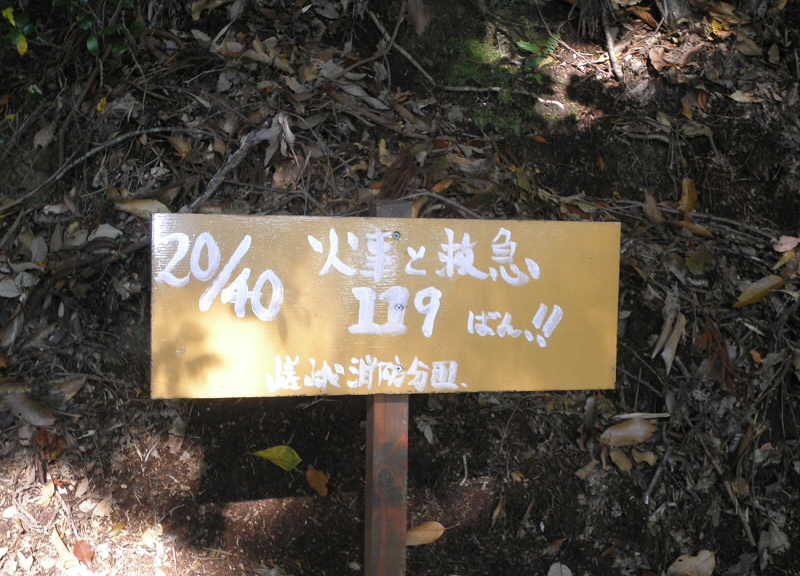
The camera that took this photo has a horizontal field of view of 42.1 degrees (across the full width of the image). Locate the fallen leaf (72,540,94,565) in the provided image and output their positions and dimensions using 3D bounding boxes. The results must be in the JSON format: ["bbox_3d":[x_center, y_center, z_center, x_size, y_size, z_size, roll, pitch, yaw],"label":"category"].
[{"bbox_3d":[-0.421,0.355,1.395,0.025,0.038,0.007,-17,-35,-12],"label":"fallen leaf"}]

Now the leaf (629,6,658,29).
[{"bbox_3d":[0.433,-0.483,1.846,0.066,0.026,0.014,41,-20,18],"label":"leaf"}]

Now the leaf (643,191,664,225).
[{"bbox_3d":[0.452,-0.146,1.844,0.027,0.075,0.018,-11,-28,-15],"label":"leaf"}]

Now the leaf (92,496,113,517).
[{"bbox_3d":[-0.415,0.302,1.448,0.019,0.035,0.010,38,-21,17],"label":"leaf"}]

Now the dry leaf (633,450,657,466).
[{"bbox_3d":[0.350,0.242,1.489,0.036,0.009,0.021,24,57,17],"label":"dry leaf"}]

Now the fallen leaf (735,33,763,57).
[{"bbox_3d":[0.612,-0.432,1.820,0.033,0.061,0.014,-38,-21,-17],"label":"fallen leaf"}]

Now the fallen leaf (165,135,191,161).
[{"bbox_3d":[-0.410,-0.257,1.905,0.027,0.012,0.080,-31,59,-21],"label":"fallen leaf"}]

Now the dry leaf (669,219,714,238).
[{"bbox_3d":[0.513,-0.104,1.829,0.086,0.020,0.015,18,-32,2],"label":"dry leaf"}]

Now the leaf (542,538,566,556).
[{"bbox_3d":[0.212,0.353,1.422,0.040,0.012,0.010,-31,-23,-15],"label":"leaf"}]

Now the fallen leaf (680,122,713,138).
[{"bbox_3d":[0.497,-0.264,1.735,0.051,0.027,0.014,6,-27,3],"label":"fallen leaf"}]

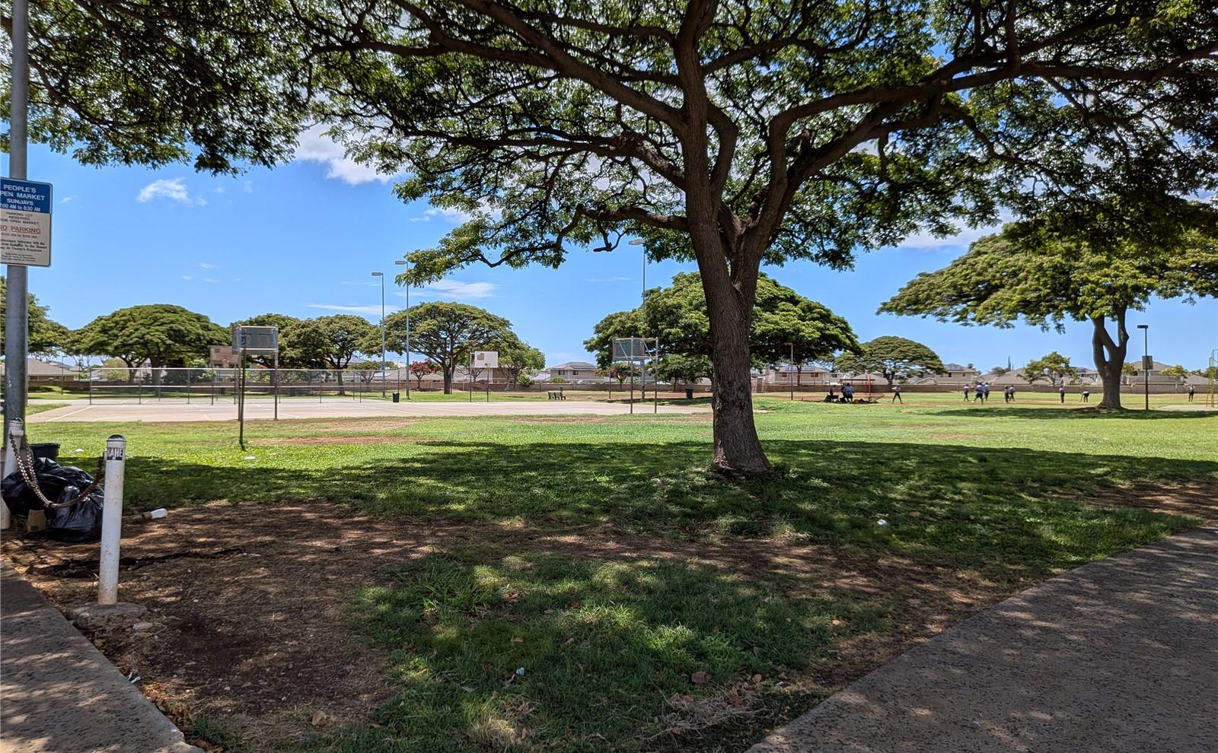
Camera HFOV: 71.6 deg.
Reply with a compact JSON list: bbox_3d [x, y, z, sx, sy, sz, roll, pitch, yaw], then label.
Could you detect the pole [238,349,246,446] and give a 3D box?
[{"bbox_3d":[-8.440,0.510,19.500,0.070,2.340,0.070,2,0,0],"label":"pole"}]

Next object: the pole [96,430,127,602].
[{"bbox_3d":[-3.410,0.985,5.780,0.120,1.170,0.120,3,0,0],"label":"pole"}]

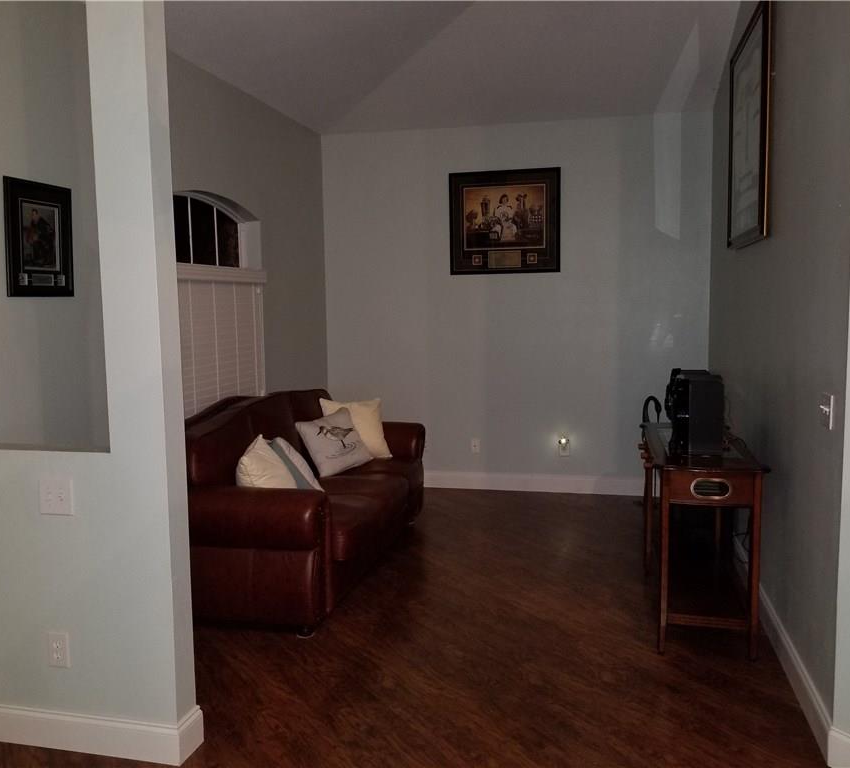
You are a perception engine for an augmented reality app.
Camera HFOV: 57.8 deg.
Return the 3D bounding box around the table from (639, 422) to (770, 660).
[{"bbox_3d":[1.210,0.650,3.479,0.443,0.776,1.080,0,6,14],"label":"table"}]

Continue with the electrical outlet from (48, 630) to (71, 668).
[{"bbox_3d":[-1.165,0.846,2.440,0.071,0.115,0.012,0,6,14],"label":"electrical outlet"}]

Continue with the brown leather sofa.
[{"bbox_3d":[-0.676,0.527,4.229,0.903,0.935,2.050,0,6,14],"label":"brown leather sofa"}]

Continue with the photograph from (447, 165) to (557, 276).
[{"bbox_3d":[0.584,-1.198,5.689,0.823,0.754,0.035,0,6,14],"label":"photograph"}]

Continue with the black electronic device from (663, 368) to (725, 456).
[{"bbox_3d":[1.141,0.117,3.296,0.230,0.330,0.270,0,6,14],"label":"black electronic device"}]

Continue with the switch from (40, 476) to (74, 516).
[{"bbox_3d":[-1.146,0.353,2.386,0.118,0.114,0.012,0,6,14],"label":"switch"}]

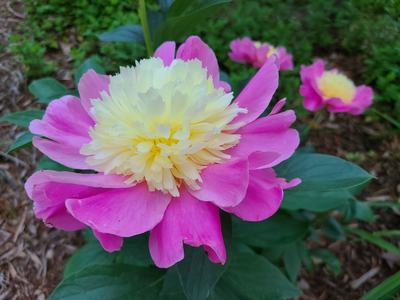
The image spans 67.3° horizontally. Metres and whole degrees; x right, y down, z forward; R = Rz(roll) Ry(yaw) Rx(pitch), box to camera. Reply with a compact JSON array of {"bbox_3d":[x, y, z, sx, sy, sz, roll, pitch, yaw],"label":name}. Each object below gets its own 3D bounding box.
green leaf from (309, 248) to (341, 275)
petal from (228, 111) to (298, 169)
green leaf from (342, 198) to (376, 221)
[{"bbox_3d":[0.167,0.149,0.400,0.038,0.012,0.022,30,37,11],"label":"green leaf"},{"bbox_3d":[0.048,-0.010,0.240,0.053,0.014,0.050,-6,45,-6],"label":"petal"},{"bbox_3d":[0.205,0.078,0.390,0.042,0.012,0.026,17,44,1],"label":"green leaf"}]

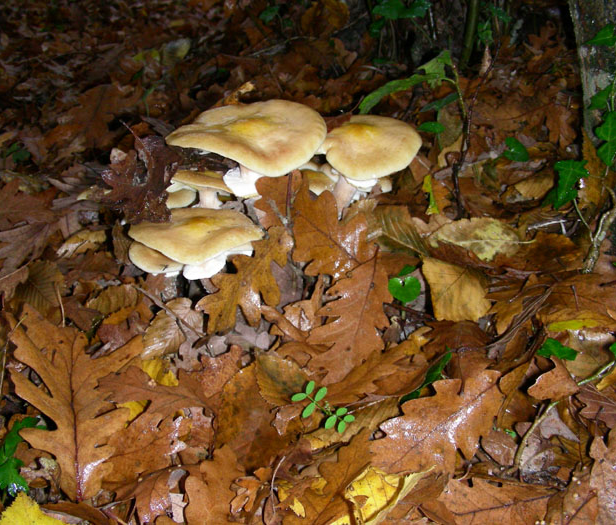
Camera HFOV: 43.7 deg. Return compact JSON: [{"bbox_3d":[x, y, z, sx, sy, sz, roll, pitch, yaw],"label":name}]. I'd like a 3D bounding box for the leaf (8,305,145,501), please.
[{"bbox_3d":[-0.145,0.078,0.483,0.088,0.020,0.164,-9,43,-10],"label":"leaf"}]

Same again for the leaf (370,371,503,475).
[{"bbox_3d":[0.101,0.119,0.573,0.129,0.022,0.073,-28,48,-25],"label":"leaf"}]

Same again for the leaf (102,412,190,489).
[{"bbox_3d":[-0.096,0.108,0.455,0.058,0.015,0.047,-12,38,-16],"label":"leaf"}]

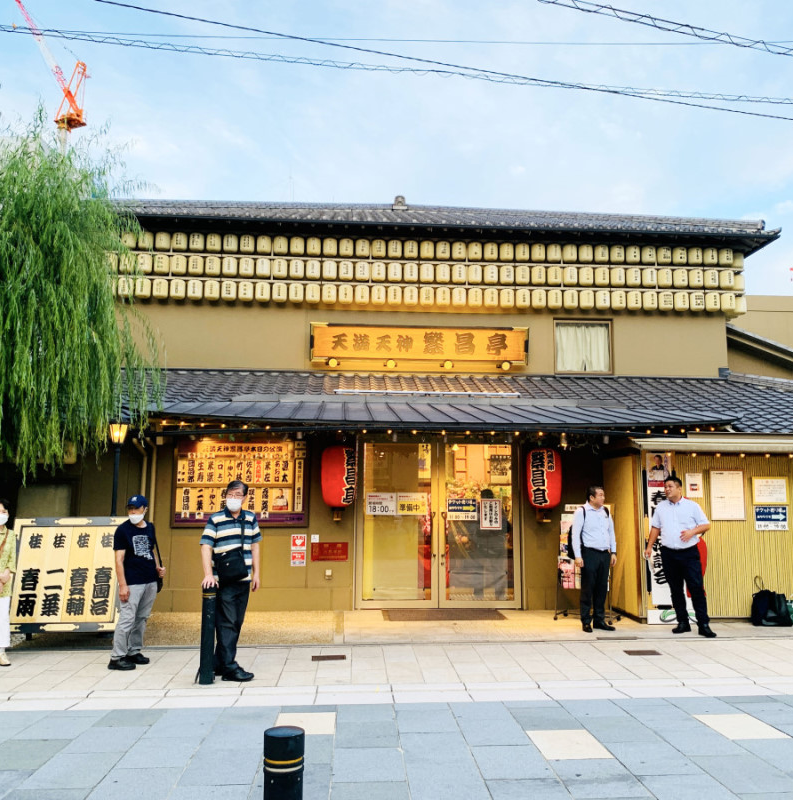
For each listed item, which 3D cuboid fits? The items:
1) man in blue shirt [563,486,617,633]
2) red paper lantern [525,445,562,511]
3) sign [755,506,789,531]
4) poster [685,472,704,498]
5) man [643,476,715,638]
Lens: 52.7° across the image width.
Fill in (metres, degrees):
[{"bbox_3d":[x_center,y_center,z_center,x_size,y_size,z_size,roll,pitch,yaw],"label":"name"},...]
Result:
[{"bbox_3d":[2.235,1.832,9.319,0.490,1.644,0.380,3,-10,-18],"label":"man in blue shirt"},{"bbox_3d":[2.013,1.065,10.900,0.470,0.830,0.470,-2,-9,14],"label":"red paper lantern"},{"bbox_3d":[4.680,1.476,9.980,0.415,0.300,0.010,0,-9,1],"label":"sign"},{"bbox_3d":[3.689,1.062,9.920,0.207,0.298,0.010,0,-9,1],"label":"poster"},{"bbox_3d":[3.104,1.713,8.882,0.630,1.715,0.400,-5,-10,28],"label":"man"}]

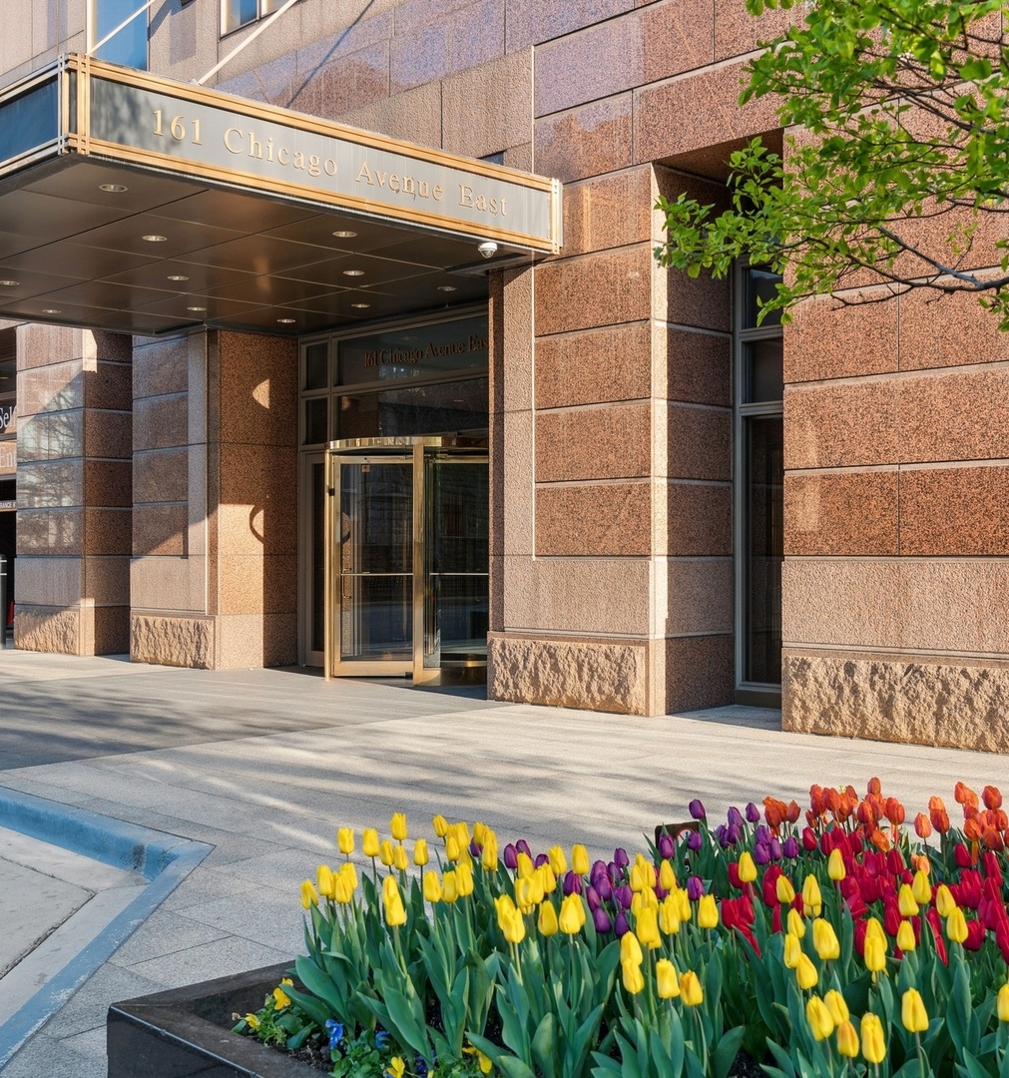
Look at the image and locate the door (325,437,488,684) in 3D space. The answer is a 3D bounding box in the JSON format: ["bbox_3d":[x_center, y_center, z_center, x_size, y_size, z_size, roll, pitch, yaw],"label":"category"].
[{"bbox_3d":[-0.835,0.214,13.850,1.900,2.300,1.900,0,-1,0],"label":"door"}]

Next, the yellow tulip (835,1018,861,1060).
[{"bbox_3d":[0.493,0.718,2.000,0.035,0.057,0.035,-5,-1,0],"label":"yellow tulip"}]

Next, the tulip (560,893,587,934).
[{"bbox_3d":[0.109,0.593,2.200,0.039,0.064,0.039,2,-1,0],"label":"tulip"}]

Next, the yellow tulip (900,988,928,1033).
[{"bbox_3d":[0.589,0.678,2.000,0.039,0.064,0.039,-8,-1,0],"label":"yellow tulip"}]

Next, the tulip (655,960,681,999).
[{"bbox_3d":[0.253,0.683,2.160,0.041,0.062,0.041,-7,-1,0],"label":"tulip"}]

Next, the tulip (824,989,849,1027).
[{"bbox_3d":[0.459,0.647,1.920,0.029,0.051,0.029,-8,-1,0],"label":"tulip"}]

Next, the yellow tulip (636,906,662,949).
[{"bbox_3d":[0.230,0.623,2.240,0.035,0.058,0.035,0,-1,0],"label":"yellow tulip"}]

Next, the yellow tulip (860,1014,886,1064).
[{"bbox_3d":[0.456,0.617,1.720,0.030,0.059,0.030,-6,-1,0],"label":"yellow tulip"}]

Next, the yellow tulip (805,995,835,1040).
[{"bbox_3d":[0.455,0.688,2.000,0.039,0.062,0.039,-9,-1,0],"label":"yellow tulip"}]

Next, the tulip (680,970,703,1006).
[{"bbox_3d":[0.293,0.704,2.180,0.037,0.058,0.037,-8,-1,0],"label":"tulip"}]

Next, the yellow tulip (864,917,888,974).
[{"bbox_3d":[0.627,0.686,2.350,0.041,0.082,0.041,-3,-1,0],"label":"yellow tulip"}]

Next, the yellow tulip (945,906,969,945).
[{"bbox_3d":[0.782,0.666,2.400,0.040,0.065,0.040,-6,-1,0],"label":"yellow tulip"}]

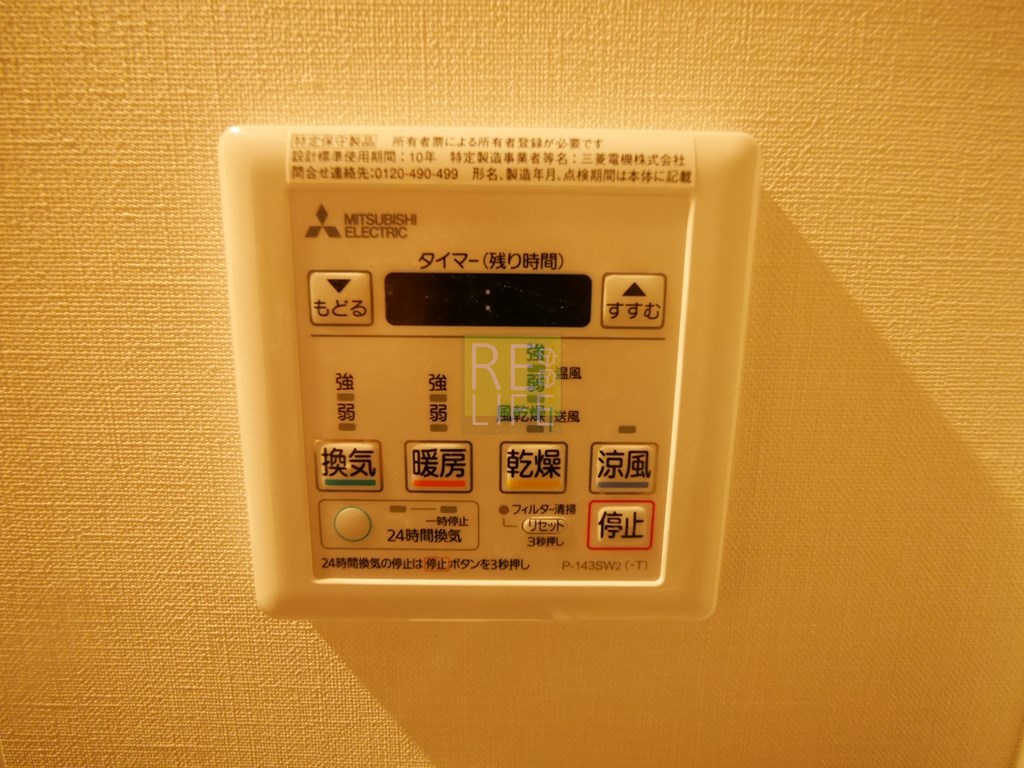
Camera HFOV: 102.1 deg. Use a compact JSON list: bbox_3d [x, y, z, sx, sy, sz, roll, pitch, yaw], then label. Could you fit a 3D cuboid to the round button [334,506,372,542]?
[{"bbox_3d":[-0.039,0.034,0.100,0.009,0.009,0.003,1,9,0],"label":"round button"}]

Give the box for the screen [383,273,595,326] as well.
[{"bbox_3d":[-0.005,-0.019,0.093,0.046,0.012,0.003,1,9,0],"label":"screen"}]

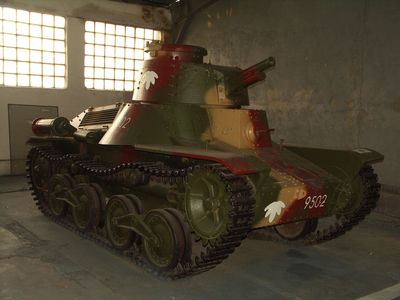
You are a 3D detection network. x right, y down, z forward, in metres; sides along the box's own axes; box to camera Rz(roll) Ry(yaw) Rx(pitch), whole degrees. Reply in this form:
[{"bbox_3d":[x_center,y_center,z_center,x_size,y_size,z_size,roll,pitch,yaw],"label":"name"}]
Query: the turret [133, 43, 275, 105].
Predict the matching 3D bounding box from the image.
[{"bbox_3d":[0.072,-0.869,5.639,1.313,0.706,1.970,-4,8,-41],"label":"turret"}]

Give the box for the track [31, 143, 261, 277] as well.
[{"bbox_3d":[-1.027,0.490,5.545,0.274,1.127,4.361,-3,8,-38],"label":"track"}]

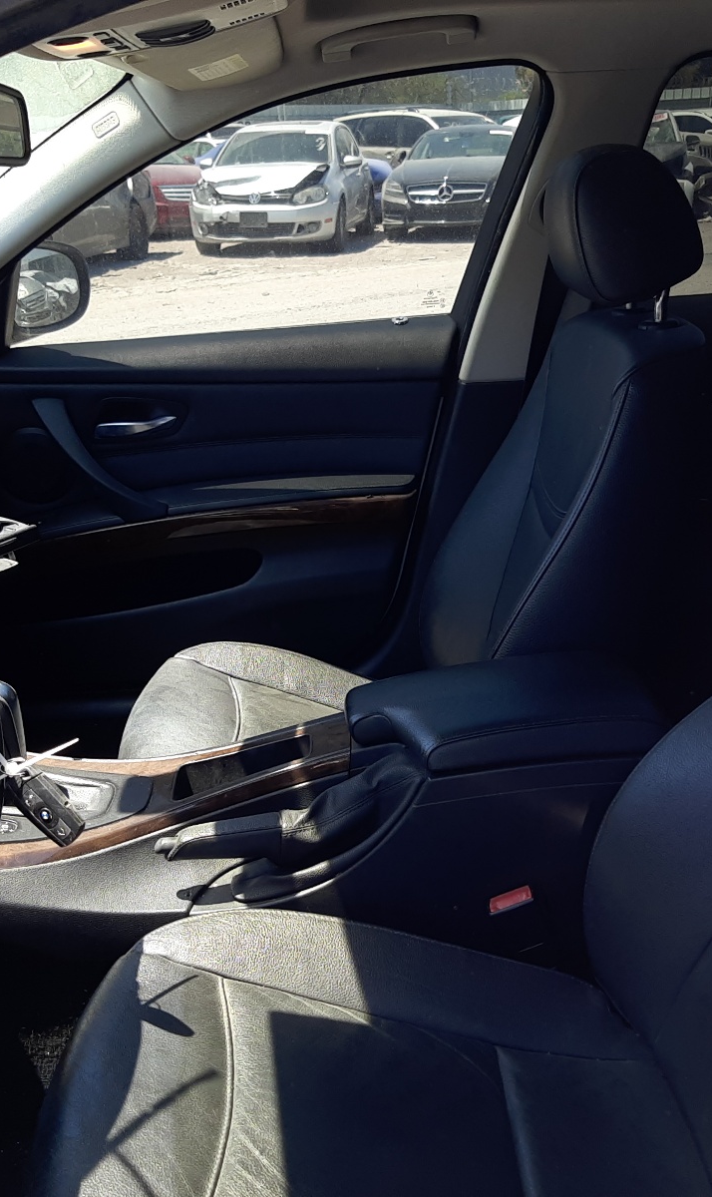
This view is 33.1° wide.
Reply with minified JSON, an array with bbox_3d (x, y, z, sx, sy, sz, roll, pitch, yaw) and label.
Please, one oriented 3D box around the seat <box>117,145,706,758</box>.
[{"bbox_3d":[0.029,-0.068,1.567,0.780,0.970,0.530,-1,21,-1],"label":"seat"}]

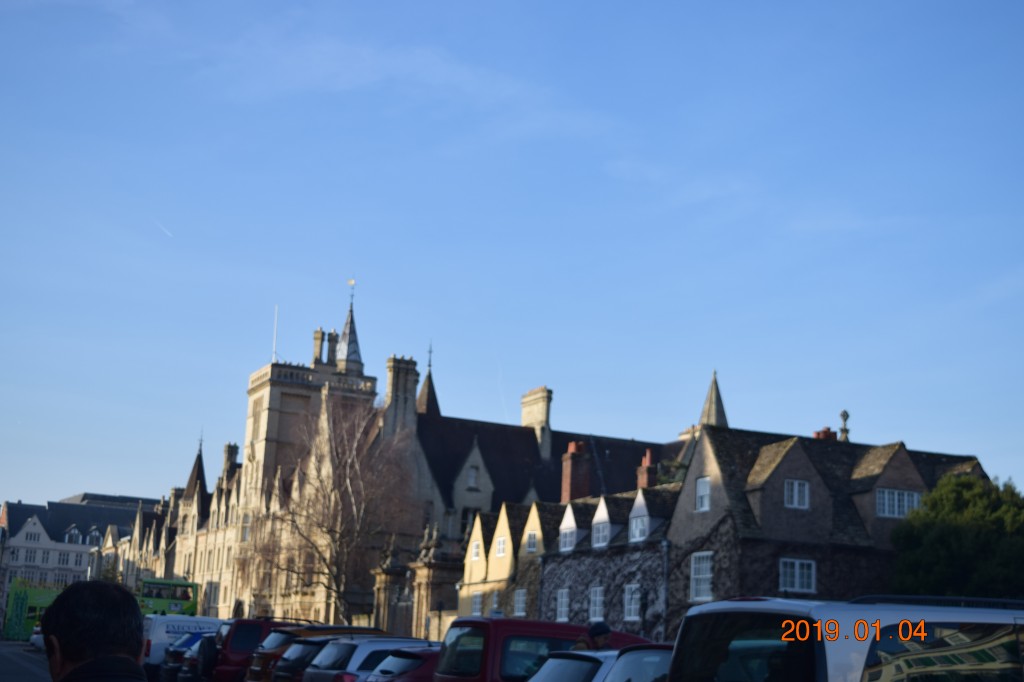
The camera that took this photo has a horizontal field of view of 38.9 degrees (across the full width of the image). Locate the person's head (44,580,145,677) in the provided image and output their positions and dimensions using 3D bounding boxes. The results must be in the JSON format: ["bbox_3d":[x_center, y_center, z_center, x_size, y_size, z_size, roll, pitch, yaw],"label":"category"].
[{"bbox_3d":[-0.814,0.582,2.820,0.180,0.235,0.215,8,-13,-25],"label":"person's head"}]

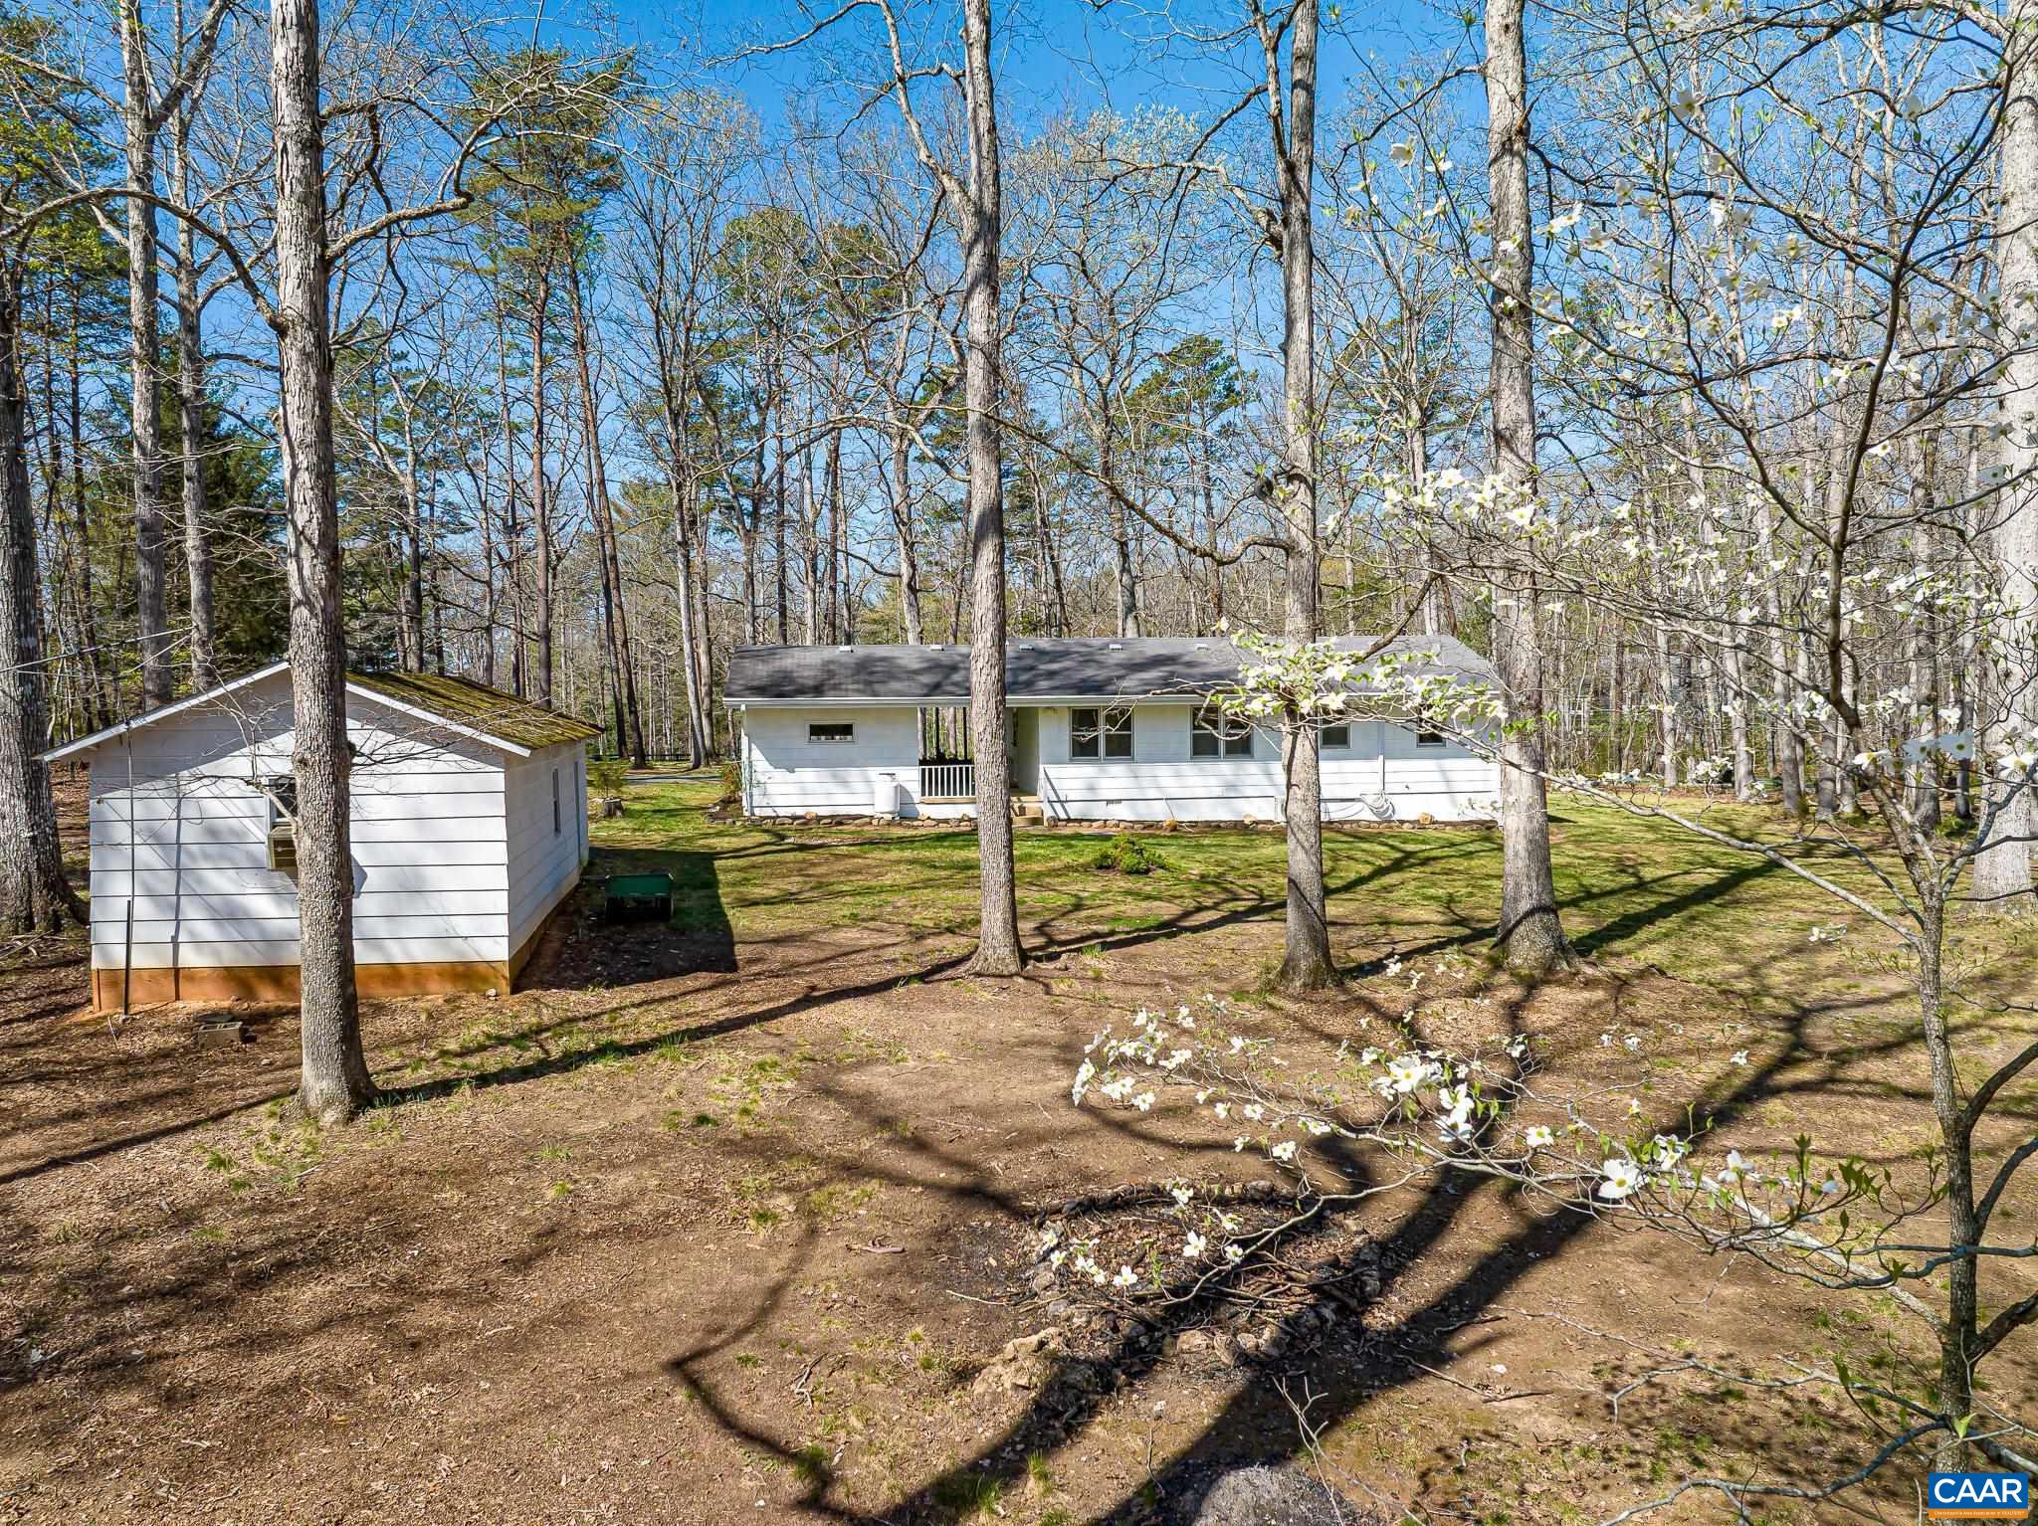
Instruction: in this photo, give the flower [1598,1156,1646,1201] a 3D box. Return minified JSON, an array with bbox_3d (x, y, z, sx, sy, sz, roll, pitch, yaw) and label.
[{"bbox_3d":[1.238,0.855,2.900,0.090,0.082,0.050,1,3,23],"label":"flower"}]

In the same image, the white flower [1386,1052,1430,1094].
[{"bbox_3d":[0.908,0.727,3.300,0.090,0.085,0.050,1,3,16],"label":"white flower"}]

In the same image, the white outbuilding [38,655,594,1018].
[{"bbox_3d":[-9.804,0.715,22.078,5.527,4.295,9.773,0,3,-11],"label":"white outbuilding"}]

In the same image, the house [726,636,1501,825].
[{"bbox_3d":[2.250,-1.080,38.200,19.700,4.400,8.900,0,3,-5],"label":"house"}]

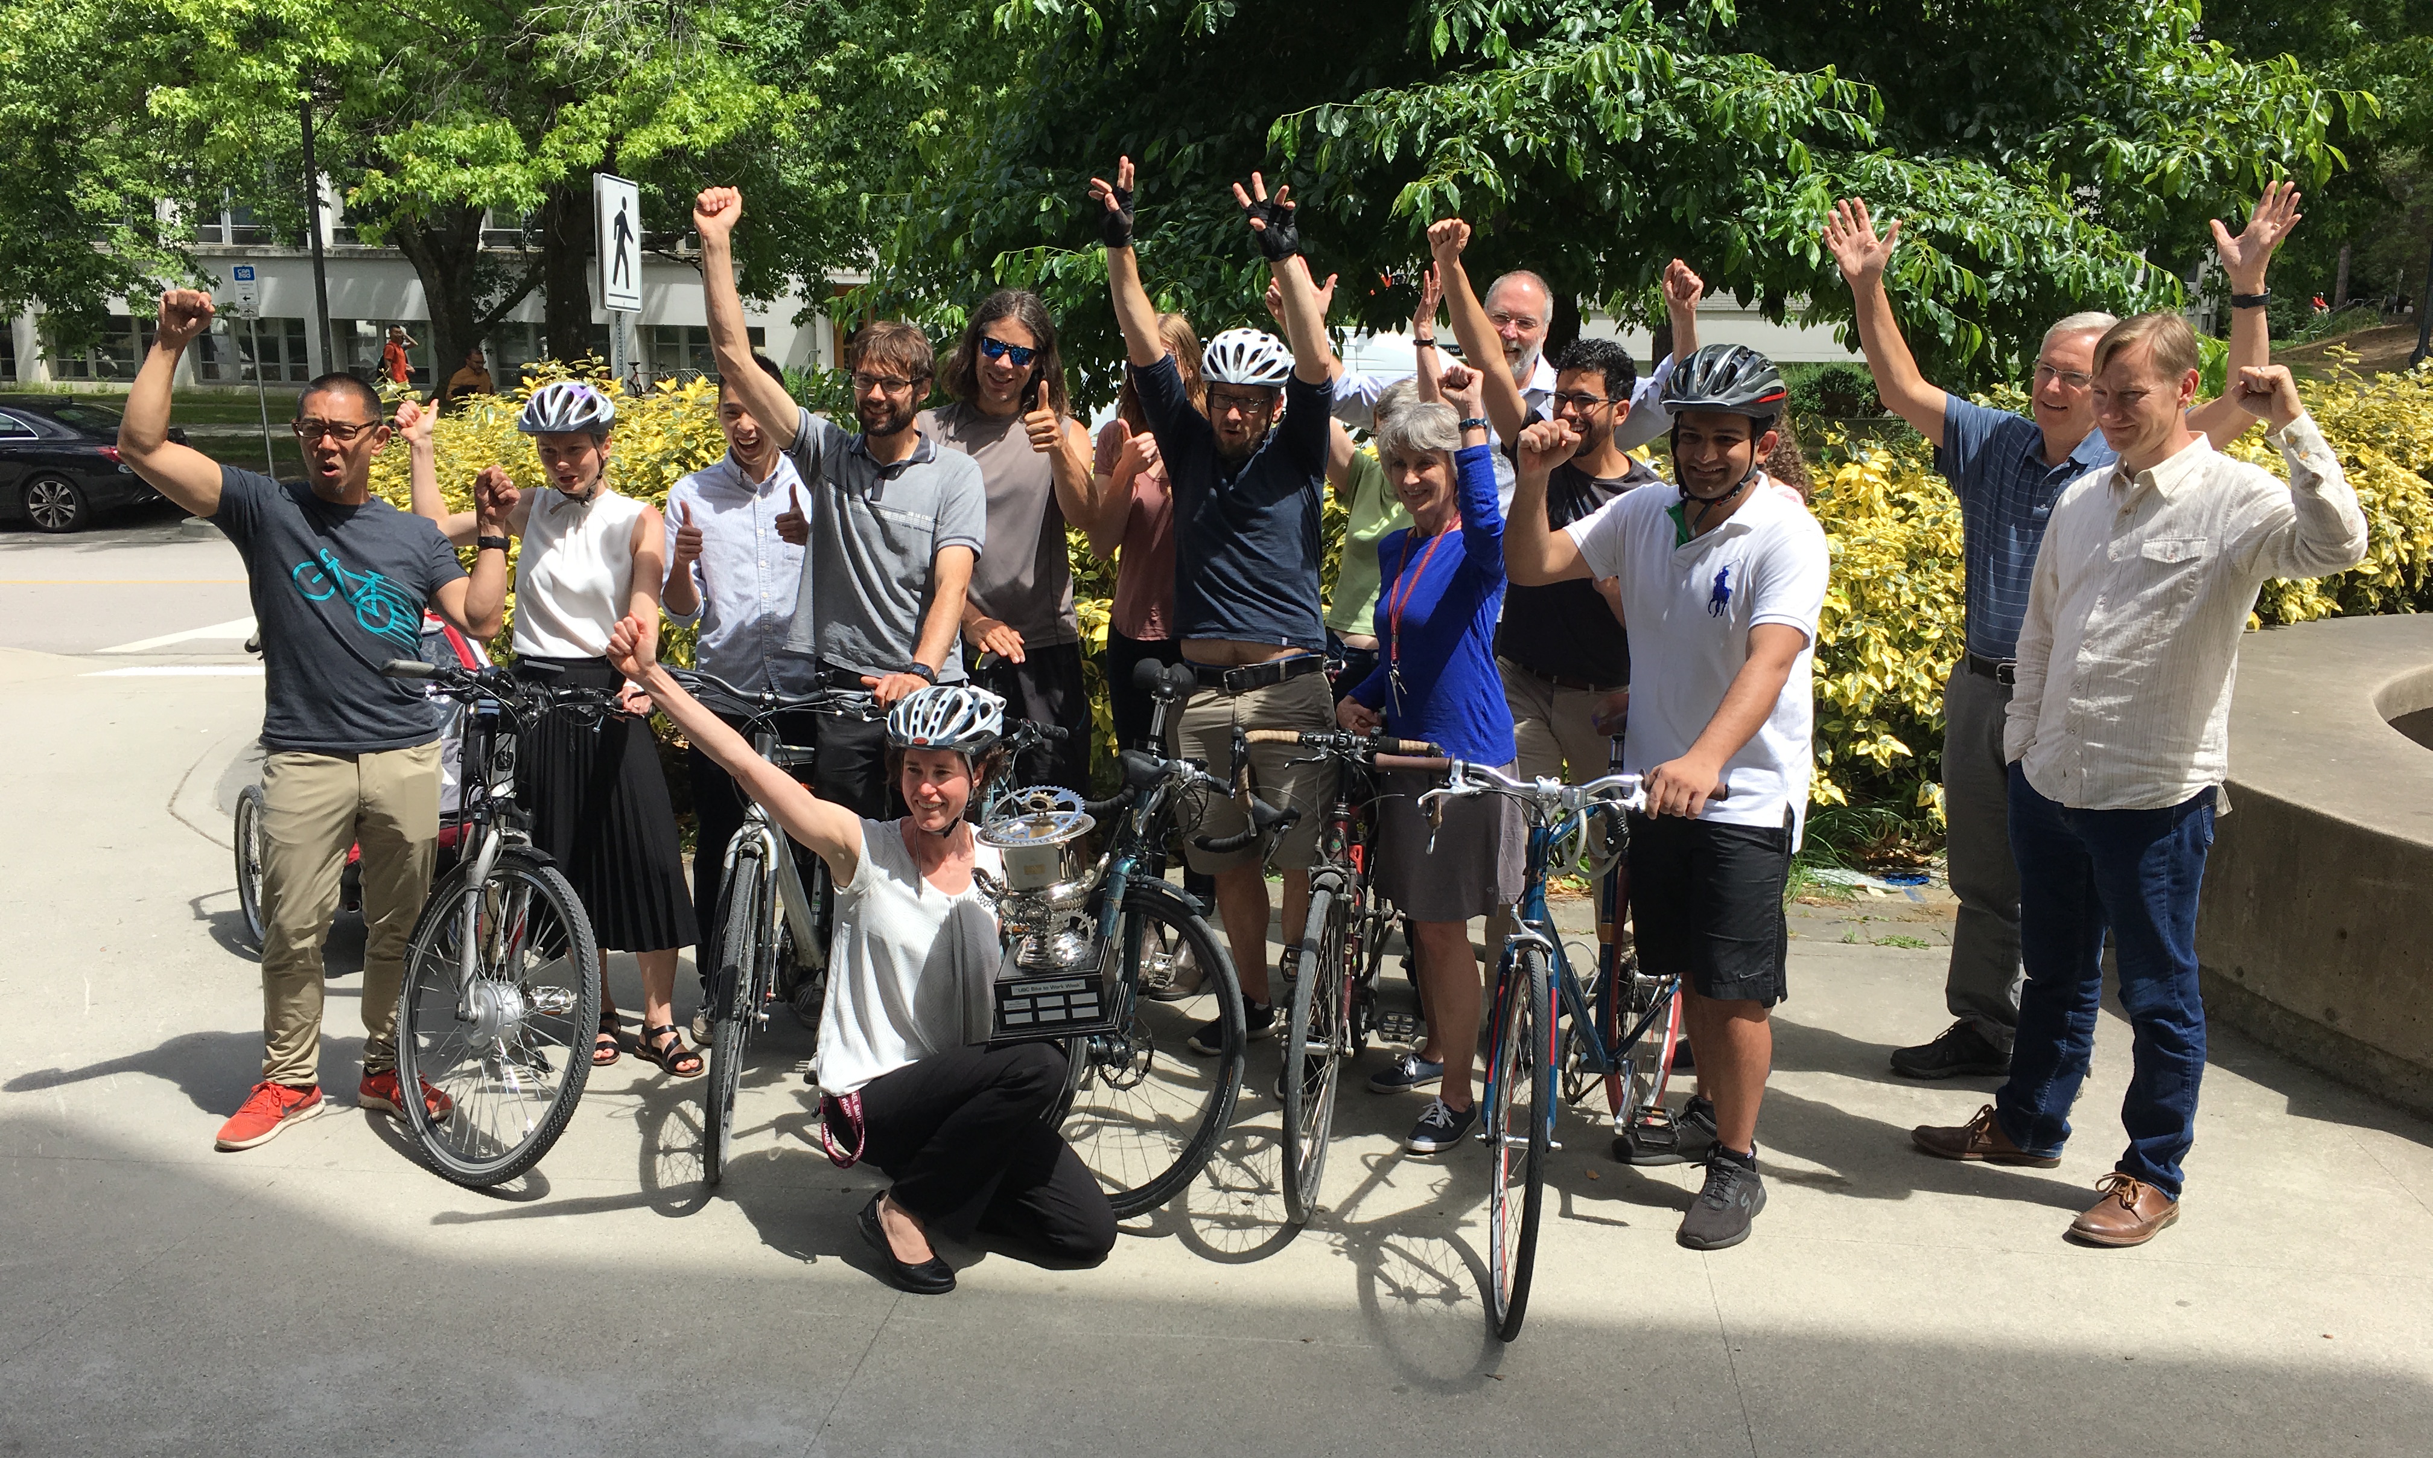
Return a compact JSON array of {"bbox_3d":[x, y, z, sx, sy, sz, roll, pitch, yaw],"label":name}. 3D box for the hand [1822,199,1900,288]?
[{"bbox_3d":[1.393,-1.053,4.400,0.165,0.190,0.070,-9,11,17],"label":"hand"}]

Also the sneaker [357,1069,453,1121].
[{"bbox_3d":[-1.895,0.824,4.757,0.280,0.110,0.105,6,12,28],"label":"sneaker"}]

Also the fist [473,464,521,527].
[{"bbox_3d":[-1.528,-0.497,4.330,0.100,0.125,0.100,-4,11,-20],"label":"fist"}]

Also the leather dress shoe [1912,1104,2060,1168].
[{"bbox_3d":[1.680,0.873,4.481,0.300,0.120,0.110,2,11,13],"label":"leather dress shoe"}]

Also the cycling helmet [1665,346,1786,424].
[{"bbox_3d":[0.990,-0.672,3.970,0.220,0.165,0.285,5,11,28],"label":"cycling helmet"}]

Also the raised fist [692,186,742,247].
[{"bbox_3d":[-1.003,-1.032,4.099,0.100,0.120,0.090,-3,11,-15],"label":"raised fist"}]

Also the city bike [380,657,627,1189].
[{"bbox_3d":[-1.590,0.304,4.845,0.600,1.100,1.650,-2,11,-8],"label":"city bike"}]

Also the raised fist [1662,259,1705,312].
[{"bbox_3d":[1.170,-1.111,5.100,0.095,0.120,0.095,-3,10,-15],"label":"raised fist"}]

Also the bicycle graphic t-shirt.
[{"bbox_3d":[-1.925,-0.260,4.497,0.530,0.610,0.280,-4,11,-20],"label":"bicycle graphic t-shirt"}]

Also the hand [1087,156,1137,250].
[{"bbox_3d":[-0.238,-1.199,4.640,0.095,0.200,0.095,8,13,39],"label":"hand"}]

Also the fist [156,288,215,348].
[{"bbox_3d":[-2.234,-0.892,4.420,0.110,0.115,0.100,8,10,-16],"label":"fist"}]

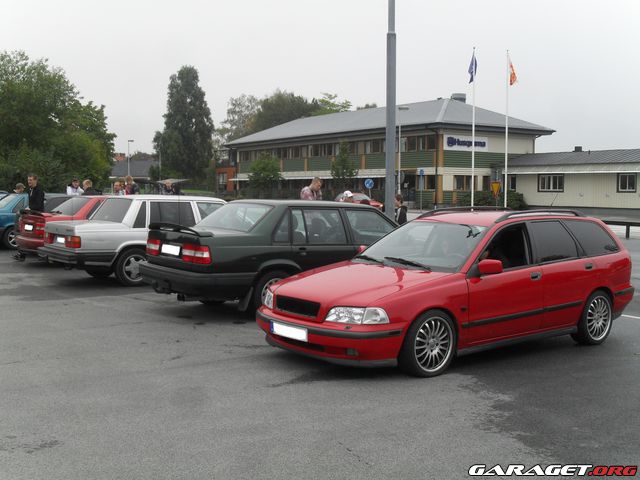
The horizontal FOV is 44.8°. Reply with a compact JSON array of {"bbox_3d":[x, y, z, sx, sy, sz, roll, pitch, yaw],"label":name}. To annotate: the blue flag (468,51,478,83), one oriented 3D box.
[{"bbox_3d":[9.291,-10.502,47.000,0.650,2.000,0.300,0,4,0],"label":"blue flag"}]

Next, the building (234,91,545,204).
[{"bbox_3d":[5.112,-8.979,80.919,14.400,10.250,36.000,-2,4,-35],"label":"building"}]

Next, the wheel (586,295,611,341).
[{"bbox_3d":[2.852,0.814,8.177,0.460,0.460,0.200,-3,5,-39],"label":"wheel"}]

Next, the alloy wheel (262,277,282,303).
[{"bbox_3d":[-0.533,0.643,8.931,0.430,0.430,0.200,-2,4,-35],"label":"alloy wheel"}]

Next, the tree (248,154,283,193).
[{"bbox_3d":[-5.409,-6.157,77.159,3.500,5.049,3.500,0,4,0],"label":"tree"}]

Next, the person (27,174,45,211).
[{"bbox_3d":[-5.617,-0.377,15.358,0.500,1.830,0.320,3,5,38],"label":"person"}]

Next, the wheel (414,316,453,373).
[{"bbox_3d":[0.886,0.869,6.557,0.460,0.460,0.200,-3,5,-39],"label":"wheel"}]

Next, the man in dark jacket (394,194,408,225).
[{"bbox_3d":[1.553,-0.091,15.050,0.300,1.580,0.450,0,4,-9],"label":"man in dark jacket"}]

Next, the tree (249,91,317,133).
[{"bbox_3d":[-5.327,-13.756,113.496,10.500,15.740,10.500,0,4,0],"label":"tree"}]

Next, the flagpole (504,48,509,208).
[{"bbox_3d":[11.357,-6.525,47.312,0.120,9.910,0.120,0,4,0],"label":"flagpole"}]

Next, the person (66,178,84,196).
[{"bbox_3d":[-5.670,-0.562,18.057,0.550,1.800,0.350,-2,4,-27],"label":"person"}]

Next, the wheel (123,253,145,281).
[{"bbox_3d":[-2.995,0.447,12.481,0.430,0.430,0.200,-2,4,-35],"label":"wheel"}]

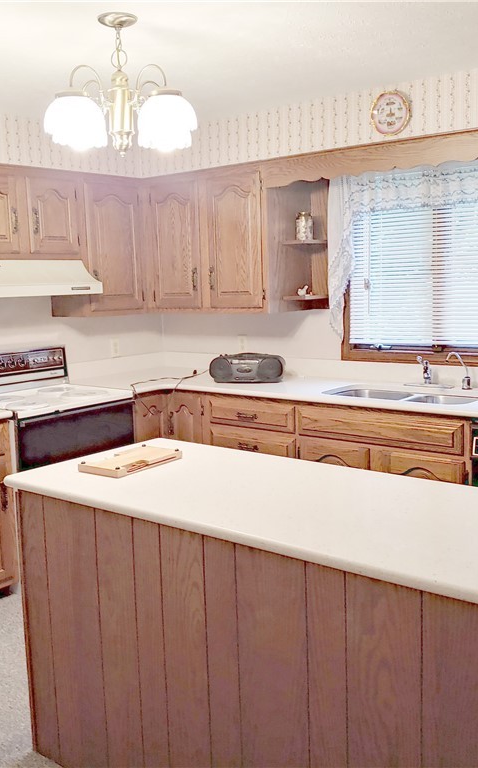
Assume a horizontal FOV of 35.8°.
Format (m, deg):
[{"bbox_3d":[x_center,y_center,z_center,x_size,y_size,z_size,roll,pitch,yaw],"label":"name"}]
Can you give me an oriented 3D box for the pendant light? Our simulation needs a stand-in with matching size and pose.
[{"bbox_3d":[-0.407,-1.021,2.556,0.525,0.455,0.525,-3,8,-8],"label":"pendant light"}]

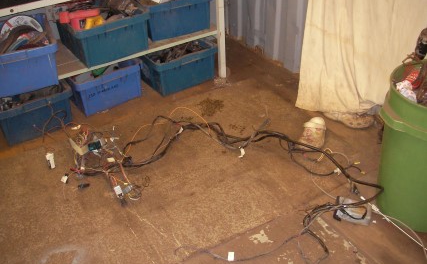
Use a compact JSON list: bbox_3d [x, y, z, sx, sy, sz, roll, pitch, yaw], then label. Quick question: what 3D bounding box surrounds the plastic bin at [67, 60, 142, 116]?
[{"bbox_3d":[-0.761,-0.365,3.056,0.428,0.244,0.540,-22,37,-28],"label":"plastic bin"}]

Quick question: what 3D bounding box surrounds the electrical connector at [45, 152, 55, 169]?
[{"bbox_3d":[-0.854,0.151,2.450,0.036,0.030,0.095,-15,35,-19],"label":"electrical connector"}]

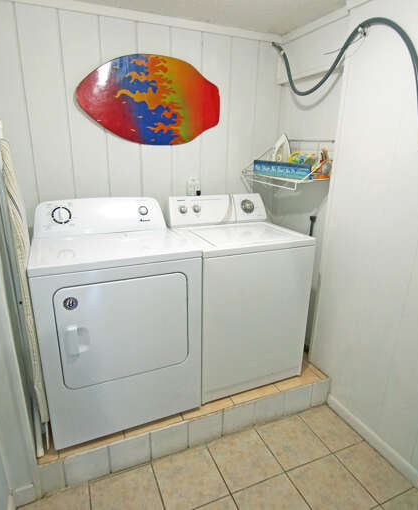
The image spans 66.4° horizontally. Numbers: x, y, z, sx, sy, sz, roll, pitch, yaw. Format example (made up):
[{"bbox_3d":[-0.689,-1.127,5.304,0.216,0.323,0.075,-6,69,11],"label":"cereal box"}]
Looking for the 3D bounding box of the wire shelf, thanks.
[{"bbox_3d":[0.510,-0.589,2.048,0.330,0.280,0.540,-7,18,-26],"label":"wire shelf"}]

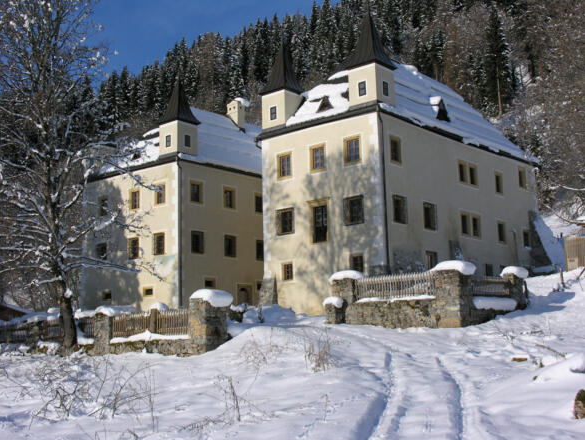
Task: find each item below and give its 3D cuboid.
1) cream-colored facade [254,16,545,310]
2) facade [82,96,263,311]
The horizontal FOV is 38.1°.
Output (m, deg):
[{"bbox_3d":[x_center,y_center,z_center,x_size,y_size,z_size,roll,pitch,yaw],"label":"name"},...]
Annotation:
[{"bbox_3d":[7.892,-2.036,56.721,9.306,17.390,19.740,-9,-12,41],"label":"cream-colored facade"},{"bbox_3d":[-5.423,-0.623,66.294,10.058,16.685,18.988,-9,-11,39],"label":"facade"}]

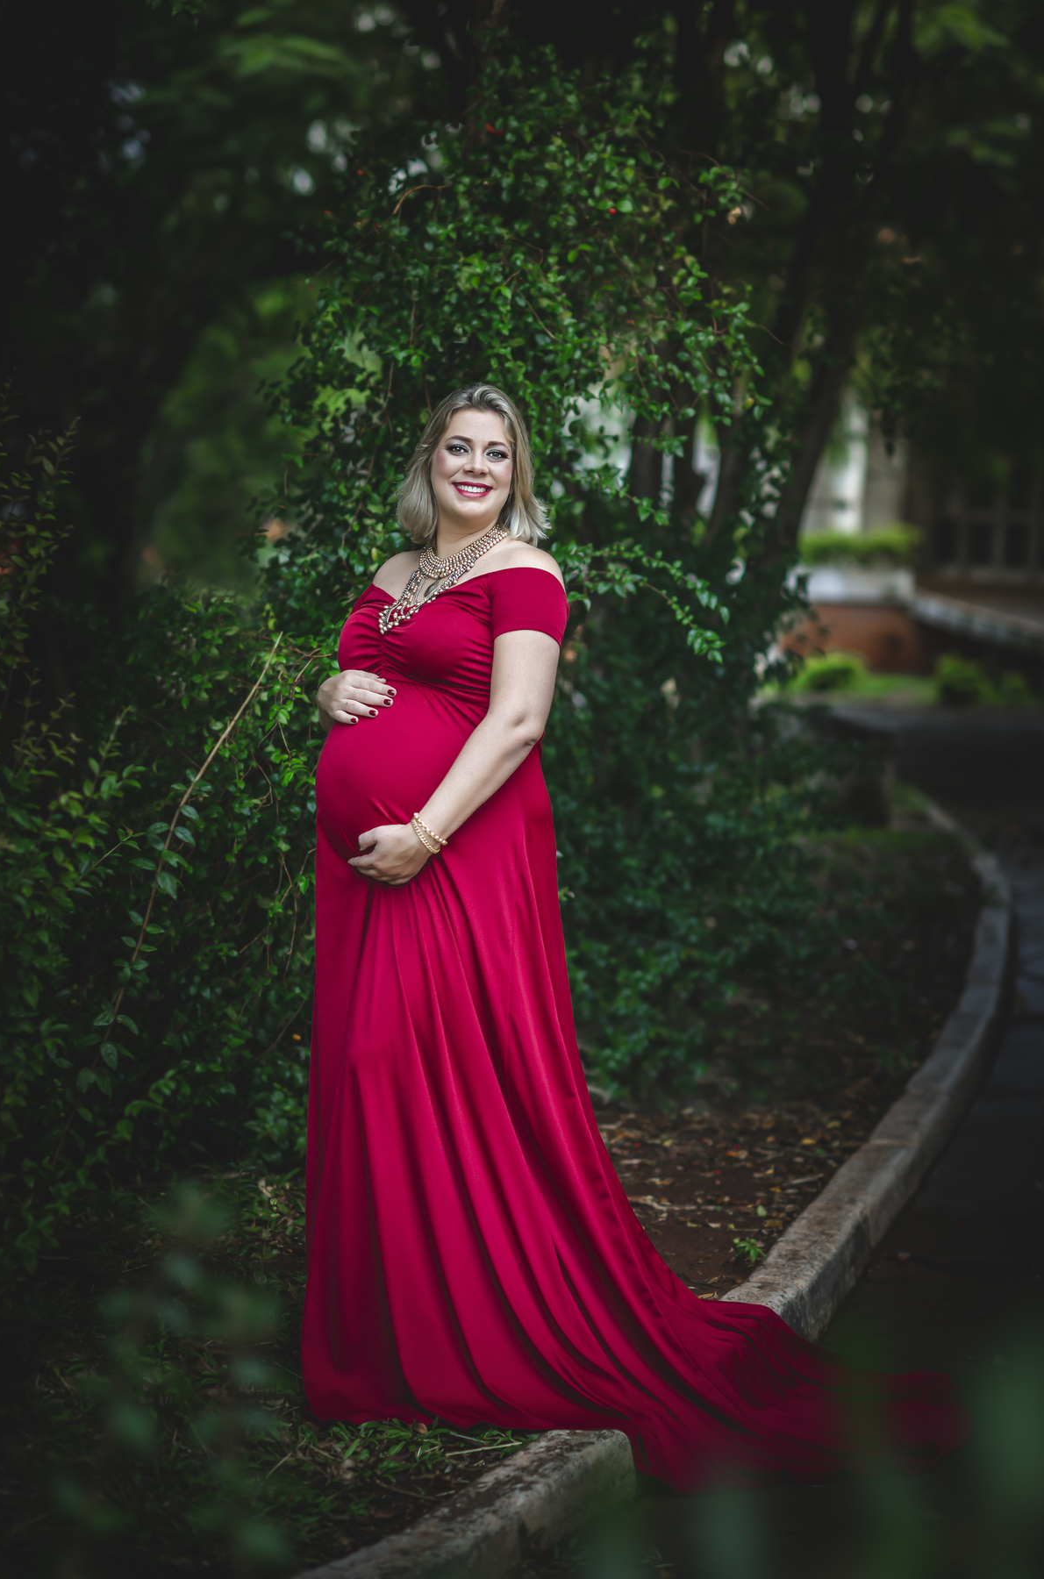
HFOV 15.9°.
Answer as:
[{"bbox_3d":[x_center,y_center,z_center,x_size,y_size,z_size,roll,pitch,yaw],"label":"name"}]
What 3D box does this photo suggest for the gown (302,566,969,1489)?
[{"bbox_3d":[0.181,0.357,6.221,1.260,1.450,0.770,-2,4,-30],"label":"gown"}]

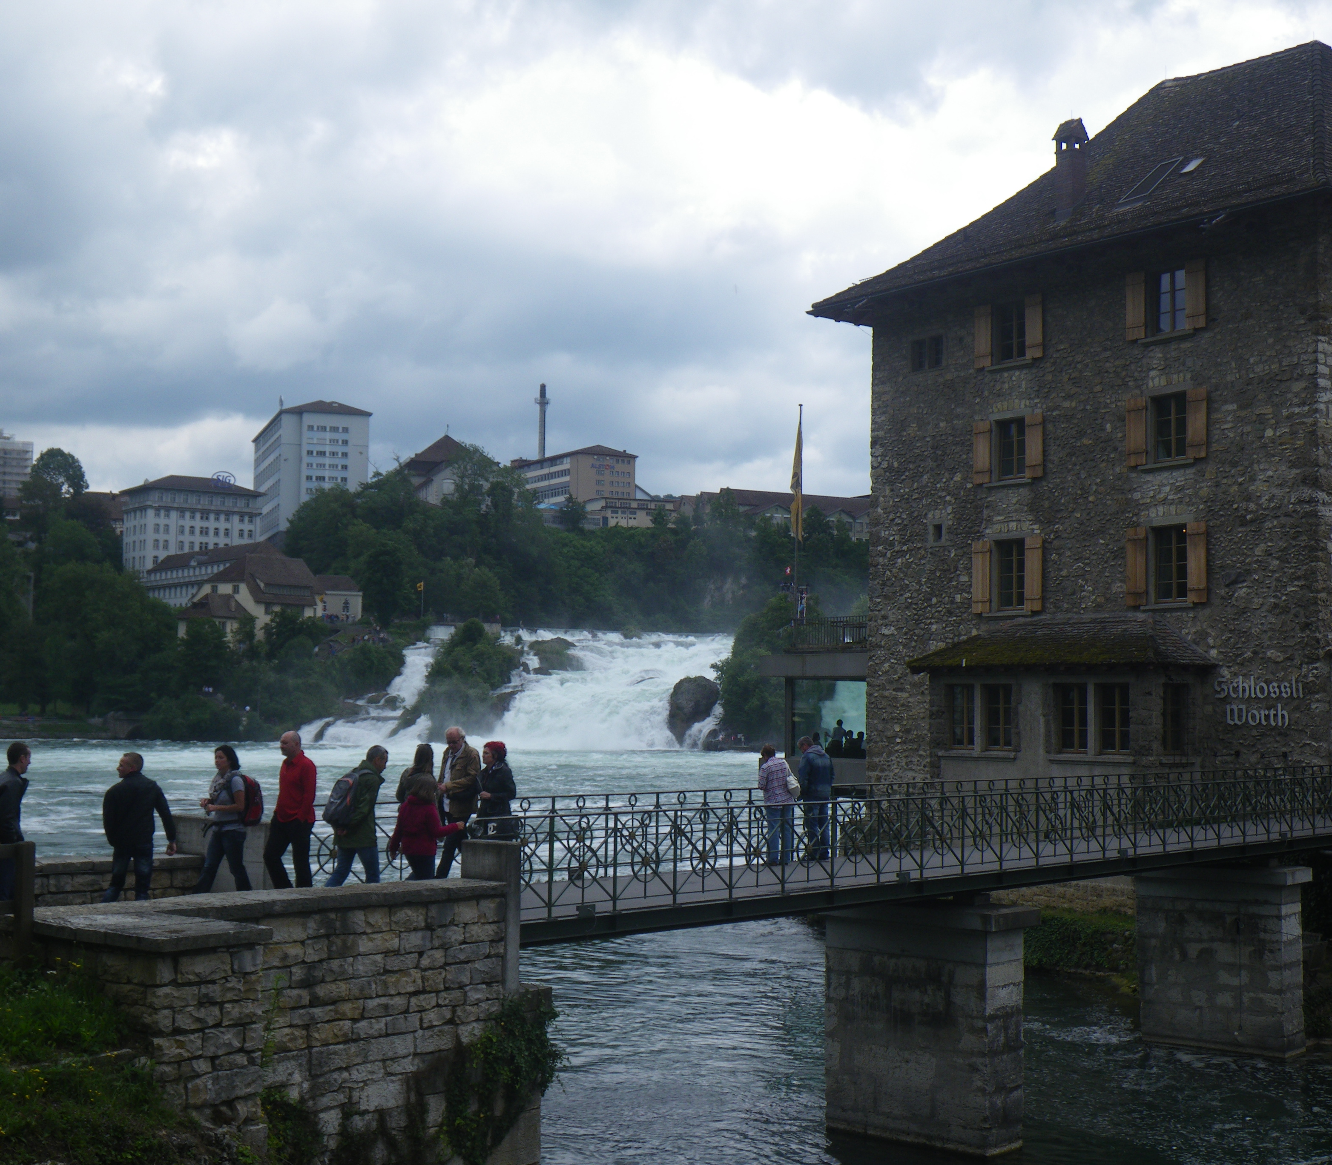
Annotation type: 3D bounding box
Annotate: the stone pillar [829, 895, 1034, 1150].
[{"bbox_3d":[3.782,6.167,27.098,2.800,3.380,1.300,-3,-5,42],"label":"stone pillar"}]

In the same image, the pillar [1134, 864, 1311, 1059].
[{"bbox_3d":[9.885,6.591,33.525,2.951,3.183,1.014,-3,-6,41],"label":"pillar"}]

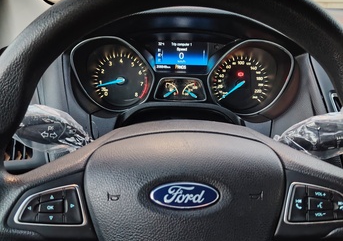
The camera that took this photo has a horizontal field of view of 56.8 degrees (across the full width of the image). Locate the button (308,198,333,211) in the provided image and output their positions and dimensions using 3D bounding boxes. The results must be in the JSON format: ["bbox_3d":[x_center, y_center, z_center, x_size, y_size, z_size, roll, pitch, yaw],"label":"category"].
[{"bbox_3d":[0.129,0.072,0.273,0.021,0.011,0.007,0,-3,0],"label":"button"}]

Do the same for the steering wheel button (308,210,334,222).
[{"bbox_3d":[0.129,0.083,0.273,0.022,0.010,0.007,0,-3,0],"label":"steering wheel button"}]

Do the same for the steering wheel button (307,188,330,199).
[{"bbox_3d":[0.128,0.063,0.273,0.020,0.009,0.007,0,-3,0],"label":"steering wheel button"}]

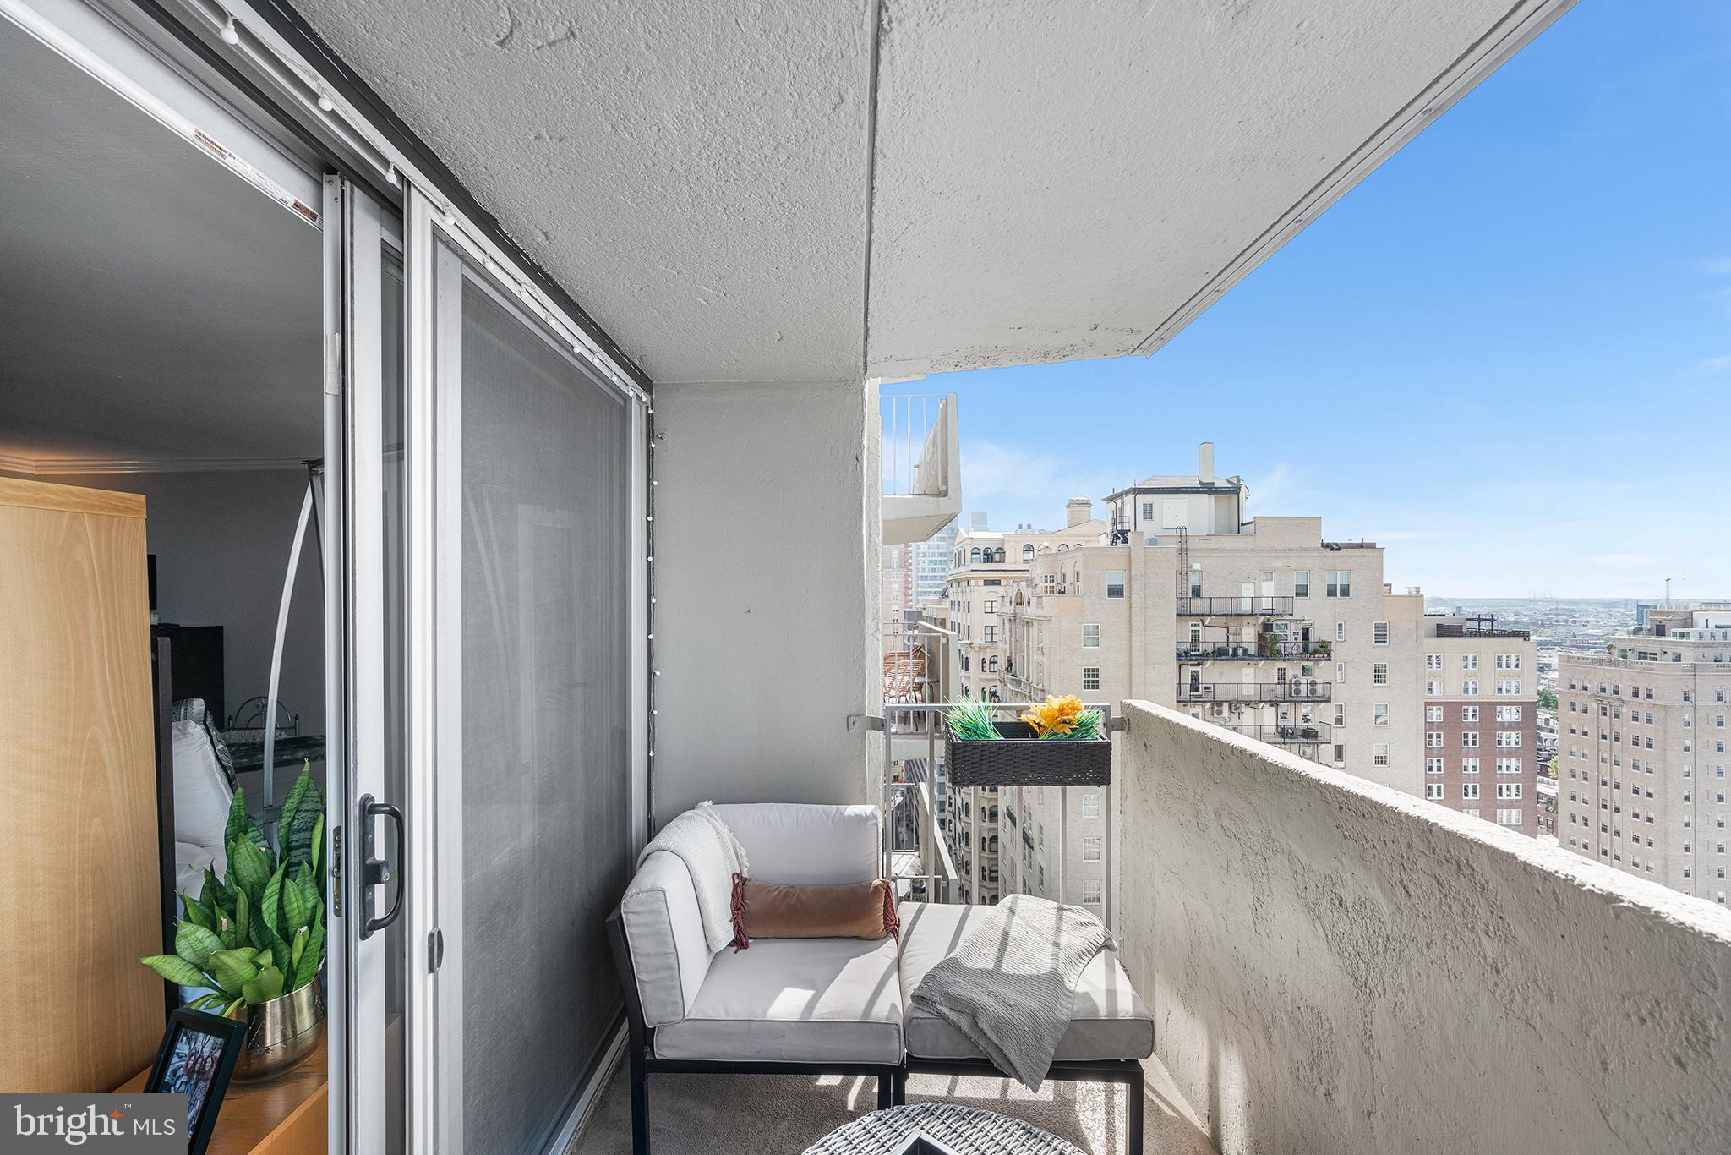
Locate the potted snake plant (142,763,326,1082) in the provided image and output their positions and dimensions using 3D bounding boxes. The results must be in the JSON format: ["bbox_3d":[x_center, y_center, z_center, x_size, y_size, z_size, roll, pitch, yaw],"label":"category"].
[{"bbox_3d":[-1.275,0.710,1.405,0.320,0.640,0.340,-1,-2,45],"label":"potted snake plant"}]

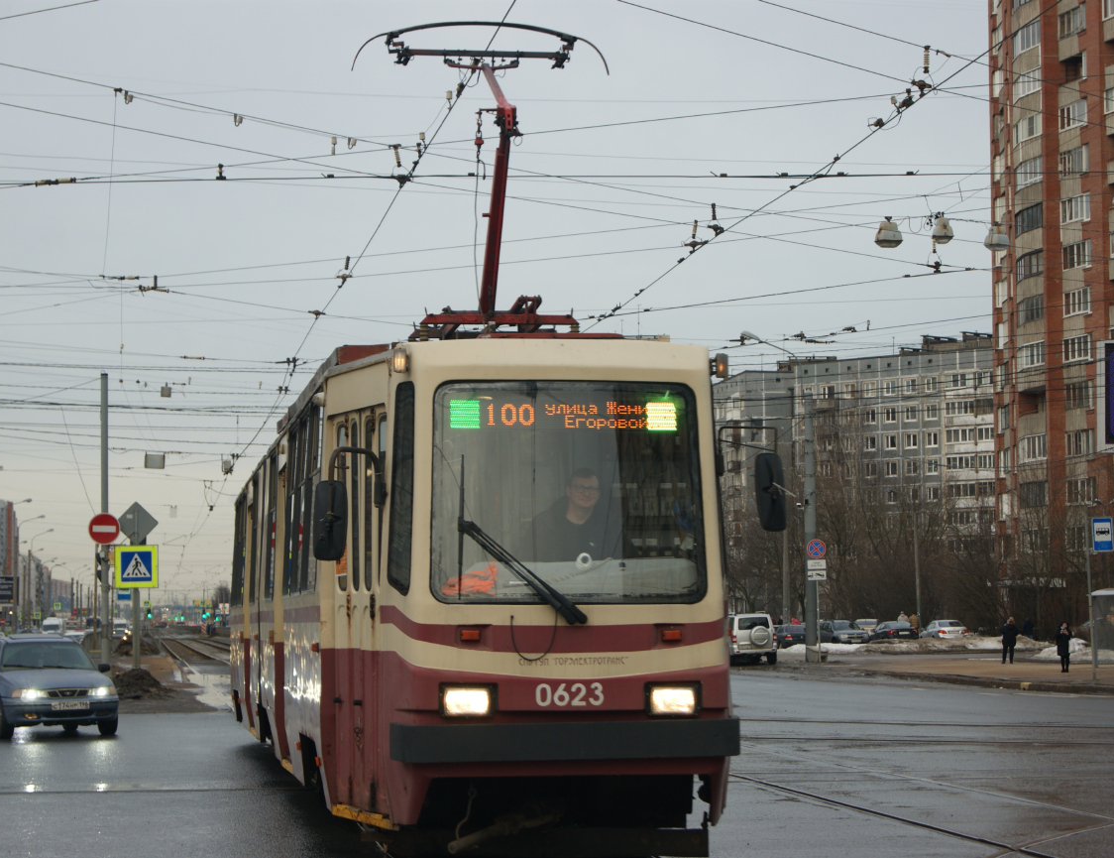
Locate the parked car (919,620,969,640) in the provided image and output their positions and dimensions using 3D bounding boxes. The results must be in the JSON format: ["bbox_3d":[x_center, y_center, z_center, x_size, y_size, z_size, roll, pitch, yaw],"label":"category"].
[{"bbox_3d":[20.100,10.653,152.054,1.760,1.470,4.530,0,-4,-5],"label":"parked car"}]

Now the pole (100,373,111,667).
[{"bbox_3d":[-10.241,2.339,66.500,0.190,7.200,0.190,-1,-4,0],"label":"pole"}]

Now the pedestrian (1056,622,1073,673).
[{"bbox_3d":[15.837,6.796,91.500,0.550,1.610,0.420,0,-4,4],"label":"pedestrian"}]

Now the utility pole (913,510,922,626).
[{"bbox_3d":[19.296,7.918,157.000,0.180,7.300,0.180,-2,-4,0],"label":"utility pole"}]

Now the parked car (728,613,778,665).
[{"bbox_3d":[7.170,8.097,113.458,1.920,1.960,4.720,1,-4,-7],"label":"parked car"}]

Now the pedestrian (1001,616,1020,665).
[{"bbox_3d":[16.390,7.644,106.000,0.600,1.690,0.380,0,-4,5],"label":"pedestrian"}]

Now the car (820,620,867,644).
[{"bbox_3d":[14.984,10.873,153.915,1.820,1.660,4.300,1,-4,-13],"label":"car"}]

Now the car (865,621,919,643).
[{"bbox_3d":[17.492,10.733,152.086,1.840,1.470,4.600,0,-4,-6],"label":"car"}]

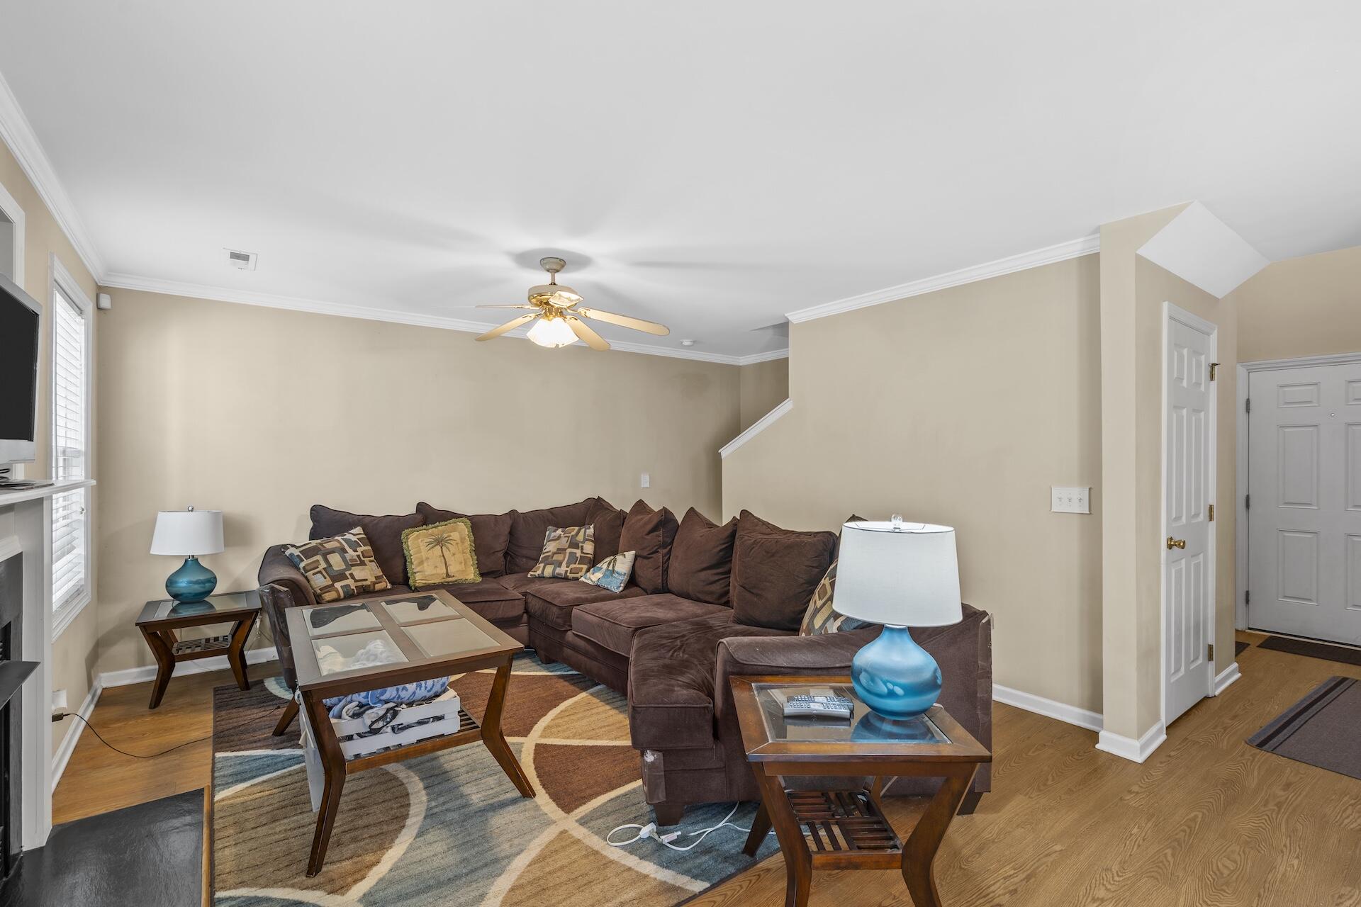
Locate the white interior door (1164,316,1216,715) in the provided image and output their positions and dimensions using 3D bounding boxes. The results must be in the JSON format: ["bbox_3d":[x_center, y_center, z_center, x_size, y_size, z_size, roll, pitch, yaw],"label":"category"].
[{"bbox_3d":[2.698,0.344,3.208,0.800,2.050,0.045,0,0,-37],"label":"white interior door"}]

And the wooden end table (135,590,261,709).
[{"bbox_3d":[-2.778,1.128,3.522,0.535,0.500,0.590,0,0,-37],"label":"wooden end table"}]

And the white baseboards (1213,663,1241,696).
[{"bbox_3d":[3.256,1.332,3.607,0.540,0.100,0.022,0,0,-37],"label":"white baseboards"}]

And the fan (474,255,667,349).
[{"bbox_3d":[-0.709,-0.818,3.286,1.200,0.490,1.200,0,0,-37],"label":"fan"}]

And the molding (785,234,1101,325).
[{"bbox_3d":[1.450,-1.023,3.769,0.072,0.070,2.080,0,0,-37],"label":"molding"}]

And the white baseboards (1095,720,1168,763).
[{"bbox_3d":[2.148,1.319,2.877,0.400,0.112,0.180,0,0,-37],"label":"white baseboards"}]

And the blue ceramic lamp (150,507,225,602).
[{"bbox_3d":[-2.917,0.595,3.608,0.345,0.575,0.345,0,0,-37],"label":"blue ceramic lamp"}]

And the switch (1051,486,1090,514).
[{"bbox_3d":[1.988,0.241,3.088,0.015,0.122,0.170,0,0,-37],"label":"switch"}]

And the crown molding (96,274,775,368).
[{"bbox_3d":[-1.353,-1.010,5.014,5.020,0.081,0.068,0,0,-37],"label":"crown molding"}]

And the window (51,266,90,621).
[{"bbox_3d":[-2.893,-0.017,2.868,0.070,1.500,0.860,0,0,-37],"label":"window"}]

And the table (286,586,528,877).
[{"bbox_3d":[-1.299,1.078,2.725,0.760,0.590,1.280,0,-1,-39],"label":"table"}]

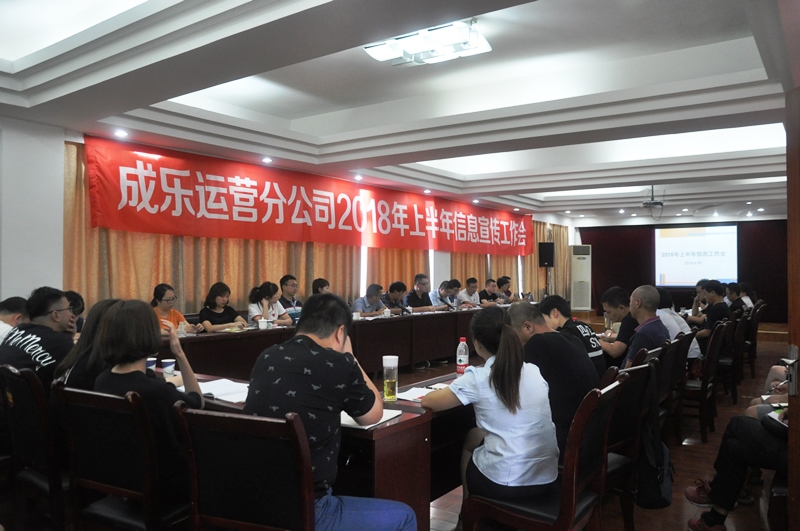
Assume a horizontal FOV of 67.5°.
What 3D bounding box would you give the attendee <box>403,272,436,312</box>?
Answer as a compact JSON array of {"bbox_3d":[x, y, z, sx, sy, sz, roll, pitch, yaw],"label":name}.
[{"bbox_3d":[0.371,0.786,9.307,0.800,1.310,0.550,1,0,30],"label":"attendee"}]

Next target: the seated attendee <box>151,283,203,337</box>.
[{"bbox_3d":[-2.183,0.768,5.491,0.720,1.220,0.520,1,0,32],"label":"seated attendee"}]

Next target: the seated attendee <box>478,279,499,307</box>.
[{"bbox_3d":[1.741,0.861,11.105,0.780,1.230,0.550,1,0,29],"label":"seated attendee"}]

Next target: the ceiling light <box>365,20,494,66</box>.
[{"bbox_3d":[0.243,-1.825,4.971,0.980,0.180,0.600,1,0,36],"label":"ceiling light"}]

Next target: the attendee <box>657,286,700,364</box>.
[{"bbox_3d":[2.122,0.820,4.926,0.750,1.260,0.520,1,0,37],"label":"attendee"}]

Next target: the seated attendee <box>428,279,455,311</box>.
[{"bbox_3d":[0.798,0.855,9.825,0.750,1.200,0.540,1,0,27],"label":"seated attendee"}]

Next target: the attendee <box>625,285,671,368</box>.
[{"bbox_3d":[1.548,0.795,4.276,0.780,1.330,0.500,1,0,38],"label":"attendee"}]

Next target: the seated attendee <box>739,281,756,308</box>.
[{"bbox_3d":[4.457,0.873,7.899,0.730,1.270,0.500,1,0,37],"label":"seated attendee"}]

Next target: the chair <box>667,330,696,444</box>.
[{"bbox_3d":[1.952,0.979,4.637,0.560,0.970,0.470,1,0,36],"label":"chair"}]

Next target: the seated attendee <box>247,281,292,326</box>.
[{"bbox_3d":[-1.480,0.773,6.465,0.720,1.220,0.520,1,0,27],"label":"seated attendee"}]

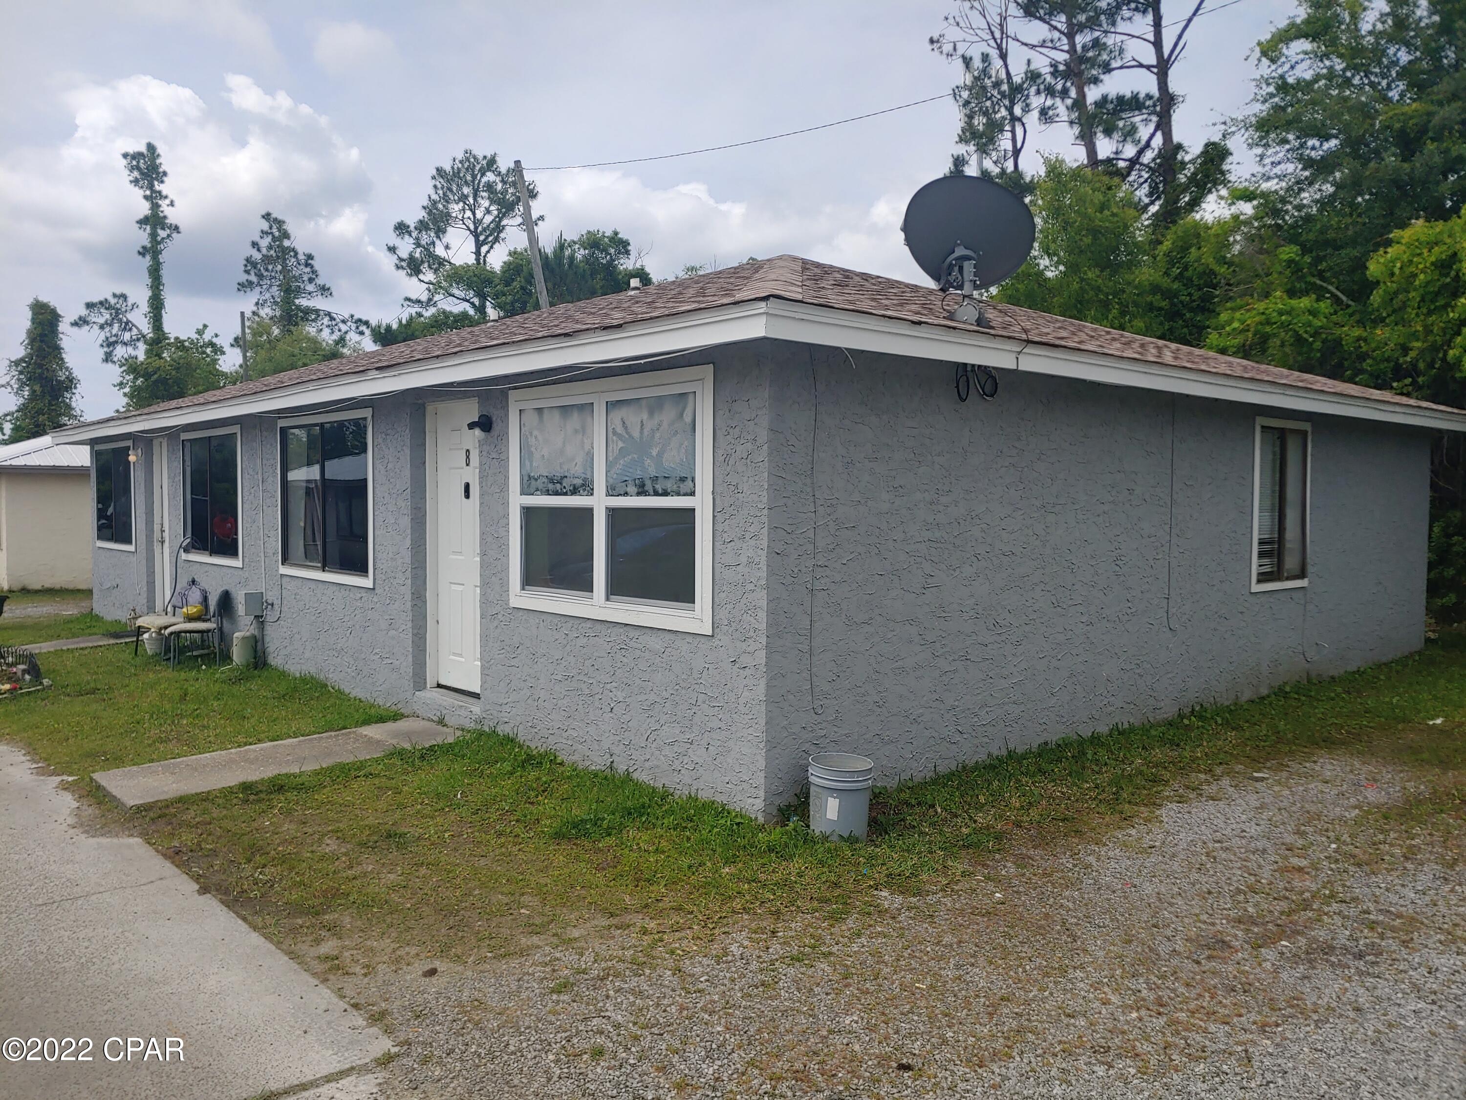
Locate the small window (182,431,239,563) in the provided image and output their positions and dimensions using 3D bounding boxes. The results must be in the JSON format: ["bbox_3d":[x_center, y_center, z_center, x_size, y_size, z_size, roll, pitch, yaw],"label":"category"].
[{"bbox_3d":[-5.410,-0.547,10.991,0.100,1.379,1.948,-3,4,-43],"label":"small window"}]

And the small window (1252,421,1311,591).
[{"bbox_3d":[4.716,-0.383,9.112,1.201,1.452,0.100,-3,4,-42],"label":"small window"}]

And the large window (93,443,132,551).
[{"bbox_3d":[-8.074,-0.700,13.847,0.100,1.379,1.948,-3,4,-43],"label":"large window"}]

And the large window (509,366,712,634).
[{"bbox_3d":[-0.734,-0.280,5.976,0.100,1.351,1.914,-3,4,-43],"label":"large window"}]

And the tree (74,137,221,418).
[{"bbox_3d":[-24.863,-9.110,45.437,6.500,16.512,6.000,-2,3,-29],"label":"tree"}]

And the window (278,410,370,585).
[{"bbox_3d":[-3.413,-0.431,8.849,0.100,1.379,1.948,-3,4,-43],"label":"window"}]

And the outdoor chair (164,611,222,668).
[{"bbox_3d":[-5.102,0.707,10.084,0.520,0.740,0.470,-1,3,-26],"label":"outdoor chair"}]

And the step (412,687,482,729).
[{"bbox_3d":[-1.931,1.127,7.446,0.220,0.170,1.000,-3,4,-43],"label":"step"}]

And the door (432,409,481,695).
[{"bbox_3d":[-1.867,0.002,7.434,0.090,2.060,0.950,-3,4,-43],"label":"door"}]

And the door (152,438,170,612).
[{"bbox_3d":[-6.640,-0.272,12.507,0.090,2.080,0.950,-3,4,-43],"label":"door"}]

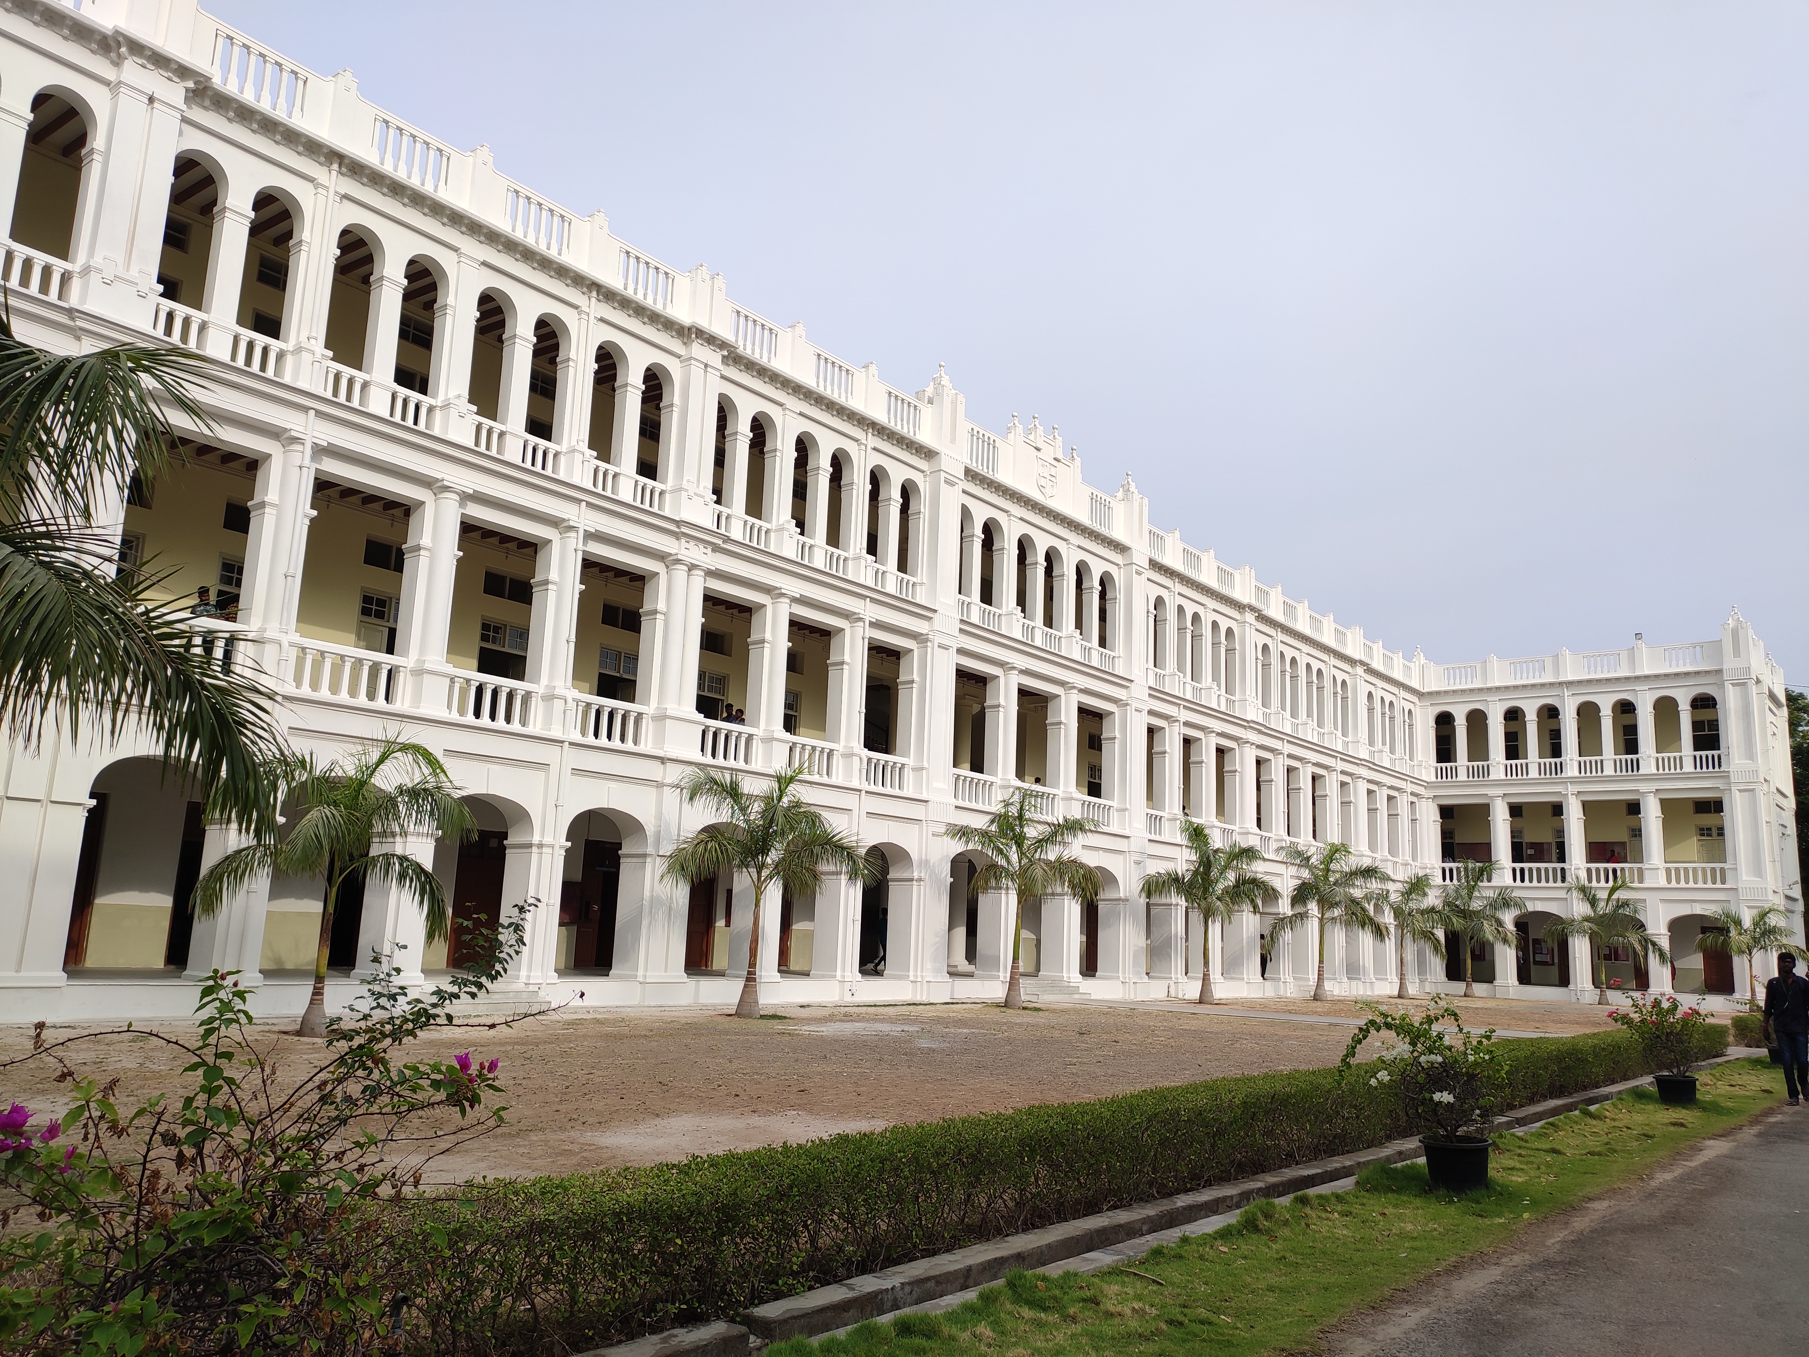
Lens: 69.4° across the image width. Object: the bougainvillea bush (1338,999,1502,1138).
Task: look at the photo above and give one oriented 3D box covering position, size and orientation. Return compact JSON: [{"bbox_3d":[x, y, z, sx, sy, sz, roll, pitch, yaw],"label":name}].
[{"bbox_3d":[3.504,2.644,8.838,1.021,0.933,0.894,-2,-11,22],"label":"bougainvillea bush"}]

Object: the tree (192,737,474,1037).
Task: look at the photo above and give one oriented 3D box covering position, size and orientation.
[{"bbox_3d":[-7.598,2.742,17.384,3.333,3.921,3.265,7,-11,-23],"label":"tree"}]

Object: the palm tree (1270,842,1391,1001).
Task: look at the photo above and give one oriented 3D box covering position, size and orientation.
[{"bbox_3d":[14.664,8.311,44.959,3.888,5.360,3.888,-6,-14,38],"label":"palm tree"}]

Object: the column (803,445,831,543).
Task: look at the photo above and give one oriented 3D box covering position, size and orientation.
[{"bbox_3d":[-1.965,-3.956,29.658,0.409,1.743,0.420,-7,-14,38],"label":"column"}]

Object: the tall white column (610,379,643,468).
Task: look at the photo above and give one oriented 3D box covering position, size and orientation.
[{"bbox_3d":[-5.420,-4.852,25.384,0.390,1.800,0.390,-7,-14,39],"label":"tall white column"}]

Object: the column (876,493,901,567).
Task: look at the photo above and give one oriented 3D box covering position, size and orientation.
[{"bbox_3d":[-0.405,-3.525,31.545,0.409,1.743,0.420,-7,-14,38],"label":"column"}]

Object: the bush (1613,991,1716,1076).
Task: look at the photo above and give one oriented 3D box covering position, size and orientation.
[{"bbox_3d":[8.706,4.073,15.000,1.060,0.880,1.000,-4,-13,29],"label":"bush"}]

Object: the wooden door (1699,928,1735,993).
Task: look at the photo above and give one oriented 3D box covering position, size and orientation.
[{"bbox_3d":[35.929,12.413,57.618,1.320,2.836,0.120,-6,-14,38],"label":"wooden door"}]

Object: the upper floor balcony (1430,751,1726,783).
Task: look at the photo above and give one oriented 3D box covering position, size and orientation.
[{"bbox_3d":[29.224,3.930,57.342,11.707,0.882,0.420,-7,-14,38],"label":"upper floor balcony"}]

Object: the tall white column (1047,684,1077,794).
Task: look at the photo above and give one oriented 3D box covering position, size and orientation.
[{"bbox_3d":[4.742,1.823,38.610,0.749,3.216,0.640,-6,-14,38],"label":"tall white column"}]

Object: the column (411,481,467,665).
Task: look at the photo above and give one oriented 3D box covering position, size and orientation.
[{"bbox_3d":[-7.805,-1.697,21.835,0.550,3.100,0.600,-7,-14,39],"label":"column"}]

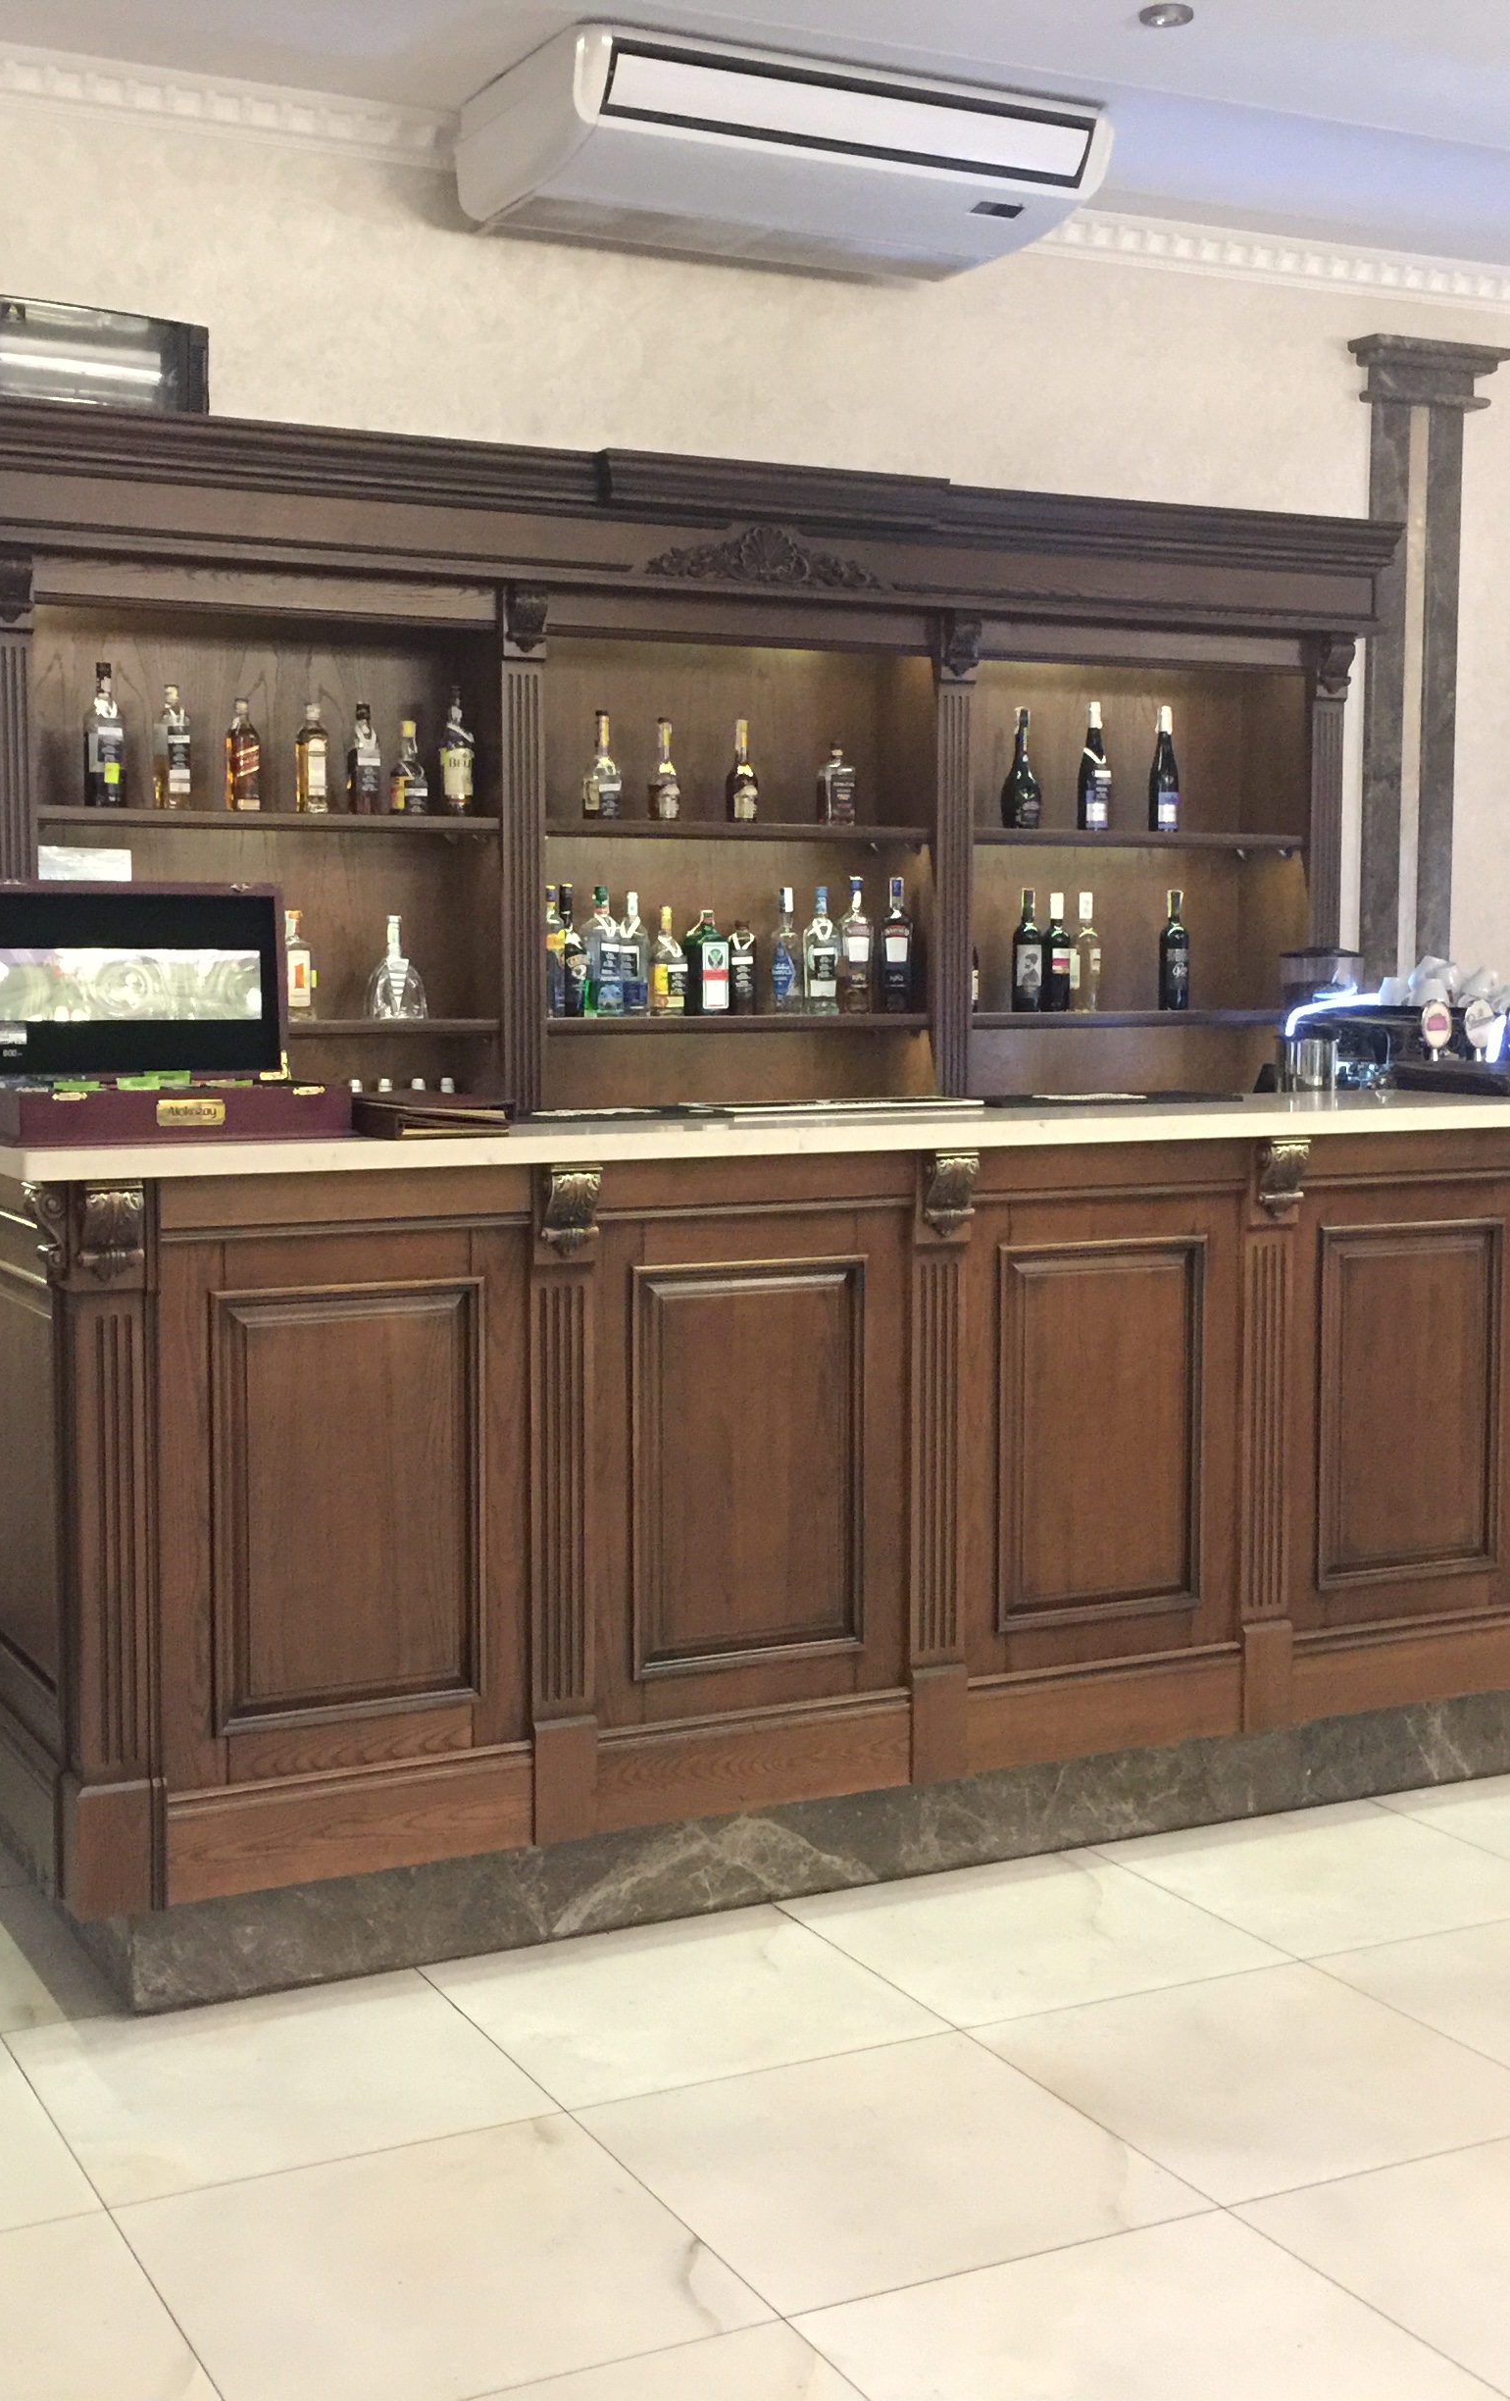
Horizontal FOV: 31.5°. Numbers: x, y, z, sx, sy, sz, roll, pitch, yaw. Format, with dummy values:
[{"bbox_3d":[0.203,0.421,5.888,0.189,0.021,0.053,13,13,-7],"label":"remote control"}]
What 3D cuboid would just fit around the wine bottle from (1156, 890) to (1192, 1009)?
[{"bbox_3d":[1.058,-0.628,6.759,0.075,0.308,0.075,-1,5,-9],"label":"wine bottle"}]

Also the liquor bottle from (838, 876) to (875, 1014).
[{"bbox_3d":[0.245,-0.606,6.400,0.078,0.328,0.077,-1,5,-8],"label":"liquor bottle"}]

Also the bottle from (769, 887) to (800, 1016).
[{"bbox_3d":[0.072,-0.582,6.292,0.073,0.296,0.073,0,5,0],"label":"bottle"}]

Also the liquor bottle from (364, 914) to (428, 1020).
[{"bbox_3d":[-0.784,-0.508,5.883,0.132,0.231,0.105,-2,5,-20],"label":"liquor bottle"}]

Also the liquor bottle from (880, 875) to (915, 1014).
[{"bbox_3d":[0.340,-0.606,6.393,0.077,0.330,0.076,0,5,-2],"label":"liquor bottle"}]

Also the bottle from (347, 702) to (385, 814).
[{"bbox_3d":[-0.838,-0.954,5.780,0.077,0.238,0.075,-2,5,-27],"label":"bottle"}]

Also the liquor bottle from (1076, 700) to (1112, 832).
[{"bbox_3d":[0.834,-1.065,6.607,0.078,0.323,0.078,-1,5,-10],"label":"liquor bottle"}]

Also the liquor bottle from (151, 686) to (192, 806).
[{"bbox_3d":[-1.214,-0.943,5.586,0.080,0.250,0.076,-2,5,-27],"label":"liquor bottle"}]

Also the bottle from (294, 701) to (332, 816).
[{"bbox_3d":[-0.949,-0.946,5.763,0.065,0.244,0.060,-3,6,-32],"label":"bottle"}]

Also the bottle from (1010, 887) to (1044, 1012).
[{"bbox_3d":[0.670,-0.618,6.595,0.076,0.302,0.076,0,5,0],"label":"bottle"}]

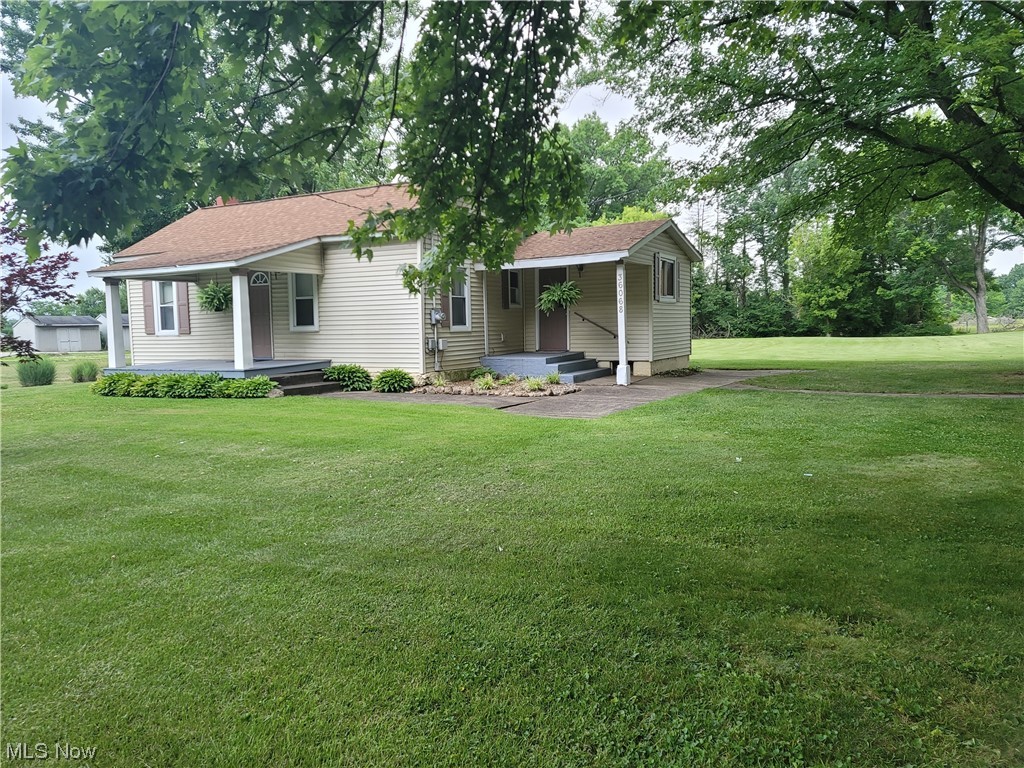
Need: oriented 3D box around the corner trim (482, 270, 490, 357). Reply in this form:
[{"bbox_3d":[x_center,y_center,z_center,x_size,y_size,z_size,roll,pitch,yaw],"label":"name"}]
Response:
[{"bbox_3d":[-0.592,-1.674,17.379,0.100,2.020,0.090,1,5,27],"label":"corner trim"}]

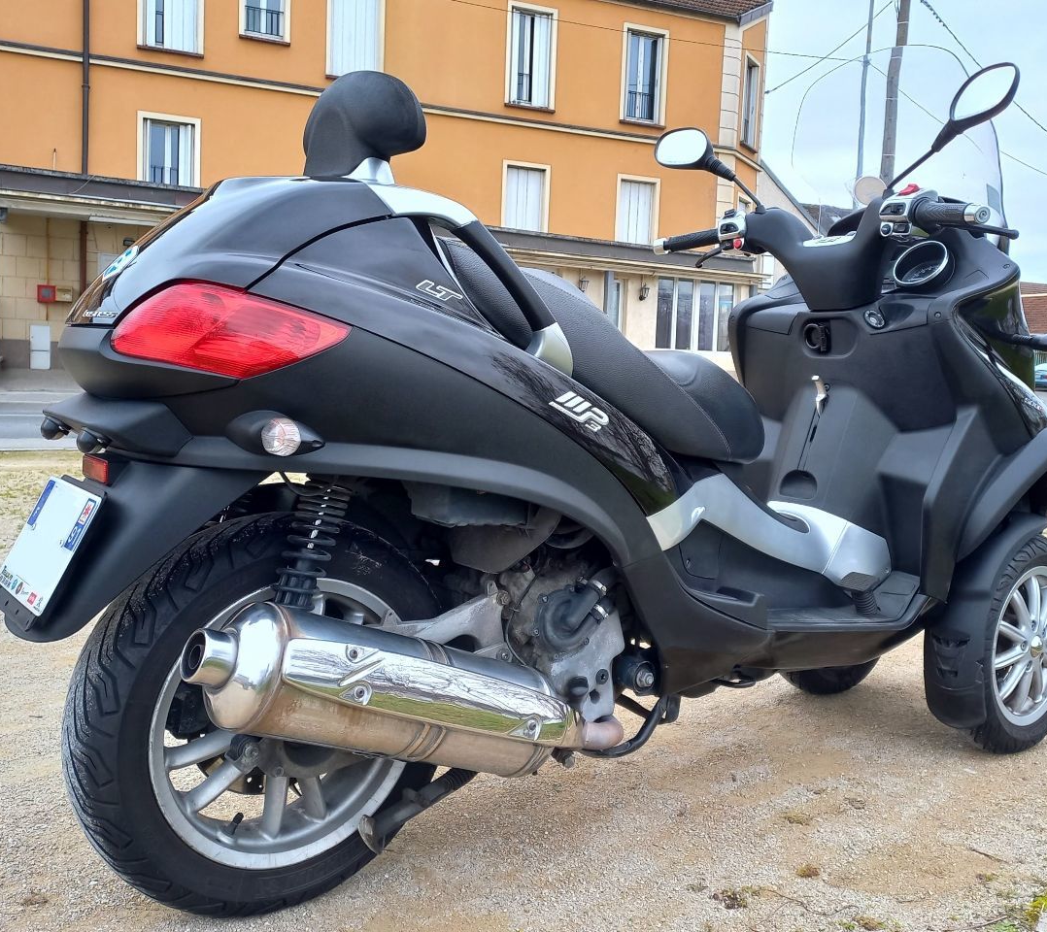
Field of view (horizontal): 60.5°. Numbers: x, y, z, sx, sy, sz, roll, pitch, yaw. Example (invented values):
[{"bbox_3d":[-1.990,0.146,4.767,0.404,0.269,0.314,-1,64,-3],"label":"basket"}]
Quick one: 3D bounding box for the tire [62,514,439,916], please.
[{"bbox_3d":[-0.326,0.331,1.217,0.540,0.540,0.140,0,6,-37],"label":"tire"}]

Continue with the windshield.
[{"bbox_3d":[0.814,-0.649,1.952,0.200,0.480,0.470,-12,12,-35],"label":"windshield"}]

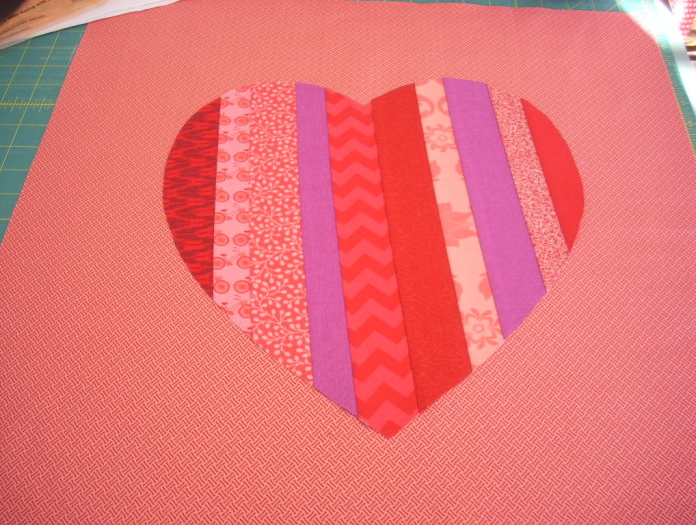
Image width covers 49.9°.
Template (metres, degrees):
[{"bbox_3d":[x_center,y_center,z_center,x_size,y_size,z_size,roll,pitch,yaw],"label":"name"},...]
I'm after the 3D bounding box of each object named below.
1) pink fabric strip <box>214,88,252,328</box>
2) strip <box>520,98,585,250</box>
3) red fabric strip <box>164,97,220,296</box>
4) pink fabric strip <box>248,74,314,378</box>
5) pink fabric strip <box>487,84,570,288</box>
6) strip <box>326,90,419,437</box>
[{"bbox_3d":[-0.088,-0.054,0.576,0.026,0.004,0.250,-4,54,-1],"label":"pink fabric strip"},{"bbox_3d":[0.166,-0.075,0.583,0.027,0.004,0.164,-4,54,-1],"label":"strip"},{"bbox_3d":[-0.122,-0.058,0.580,0.042,0.004,0.206,-4,54,-1],"label":"red fabric strip"},{"bbox_3d":[-0.053,-0.040,0.565,0.040,0.004,0.298,-4,54,-1],"label":"pink fabric strip"},{"bbox_3d":[0.141,-0.068,0.579,0.024,0.004,0.218,-4,54,-1],"label":"pink fabric strip"},{"bbox_3d":[0.013,-0.024,0.550,0.039,0.004,0.323,-5,54,-2],"label":"strip"}]

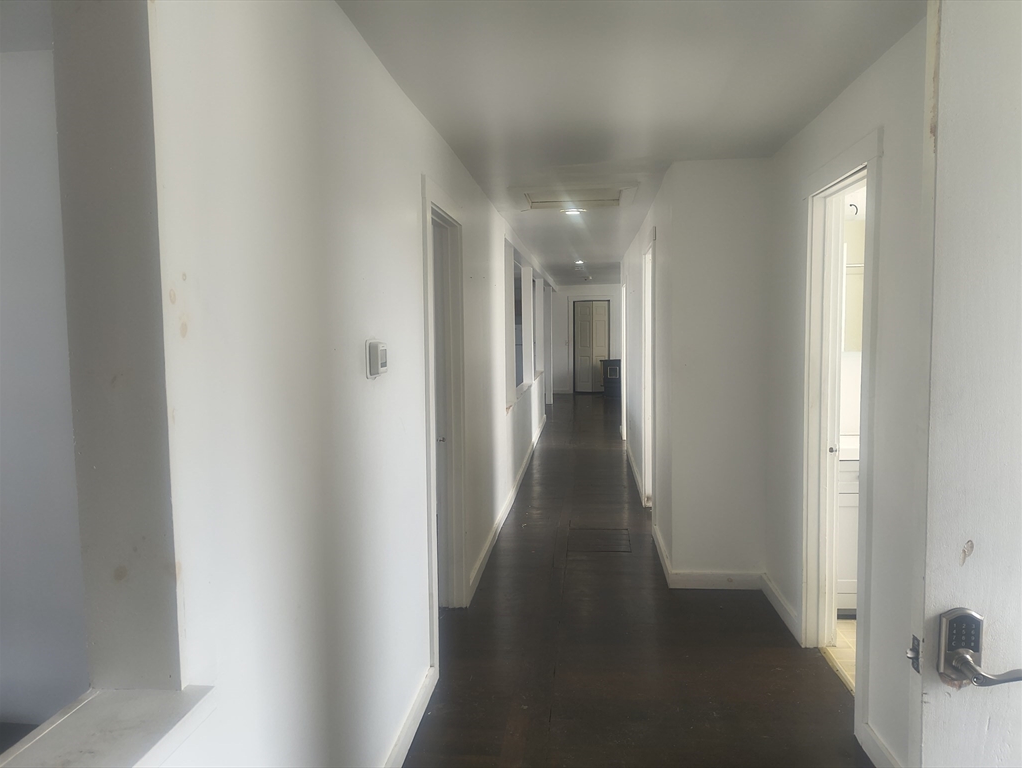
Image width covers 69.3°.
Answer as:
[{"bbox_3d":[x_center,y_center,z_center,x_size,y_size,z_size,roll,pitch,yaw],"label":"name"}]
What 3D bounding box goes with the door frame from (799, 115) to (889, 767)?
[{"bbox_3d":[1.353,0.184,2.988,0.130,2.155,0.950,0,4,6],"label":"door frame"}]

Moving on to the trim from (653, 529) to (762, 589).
[{"bbox_3d":[1.216,1.089,4.709,0.525,0.090,1.025,0,4,6],"label":"trim"}]

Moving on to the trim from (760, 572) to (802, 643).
[{"bbox_3d":[1.399,1.152,3.853,0.020,0.090,0.665,0,4,6],"label":"trim"}]

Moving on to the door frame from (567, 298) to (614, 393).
[{"bbox_3d":[1.764,-0.859,16.389,1.012,2.160,0.120,0,4,6],"label":"door frame"}]

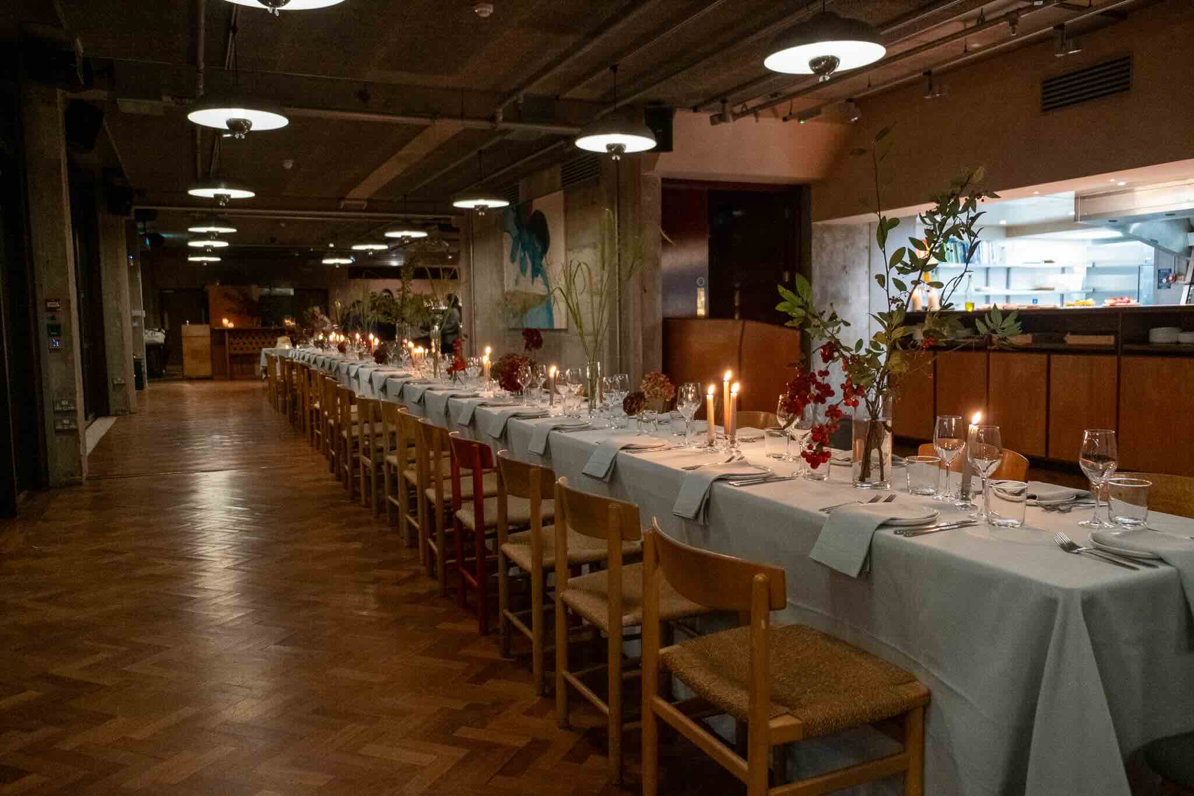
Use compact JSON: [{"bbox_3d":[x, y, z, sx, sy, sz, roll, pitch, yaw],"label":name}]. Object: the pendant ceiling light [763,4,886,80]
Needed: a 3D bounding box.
[{"bbox_3d":[1.278,-1.982,5.048,0.670,0.380,0.670,-1,5,0],"label":"pendant ceiling light"}]

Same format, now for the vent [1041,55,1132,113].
[{"bbox_3d":[3.588,-2.292,6.582,0.040,0.220,0.710,-3,6,-24],"label":"vent"}]

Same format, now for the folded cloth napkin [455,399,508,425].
[{"bbox_3d":[-0.660,0.072,5.074,0.250,0.130,0.175,-3,6,-24],"label":"folded cloth napkin"}]

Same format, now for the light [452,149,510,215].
[{"bbox_3d":[-1.465,-2.726,11.317,0.688,0.818,0.688,-3,5,-25],"label":"light"}]

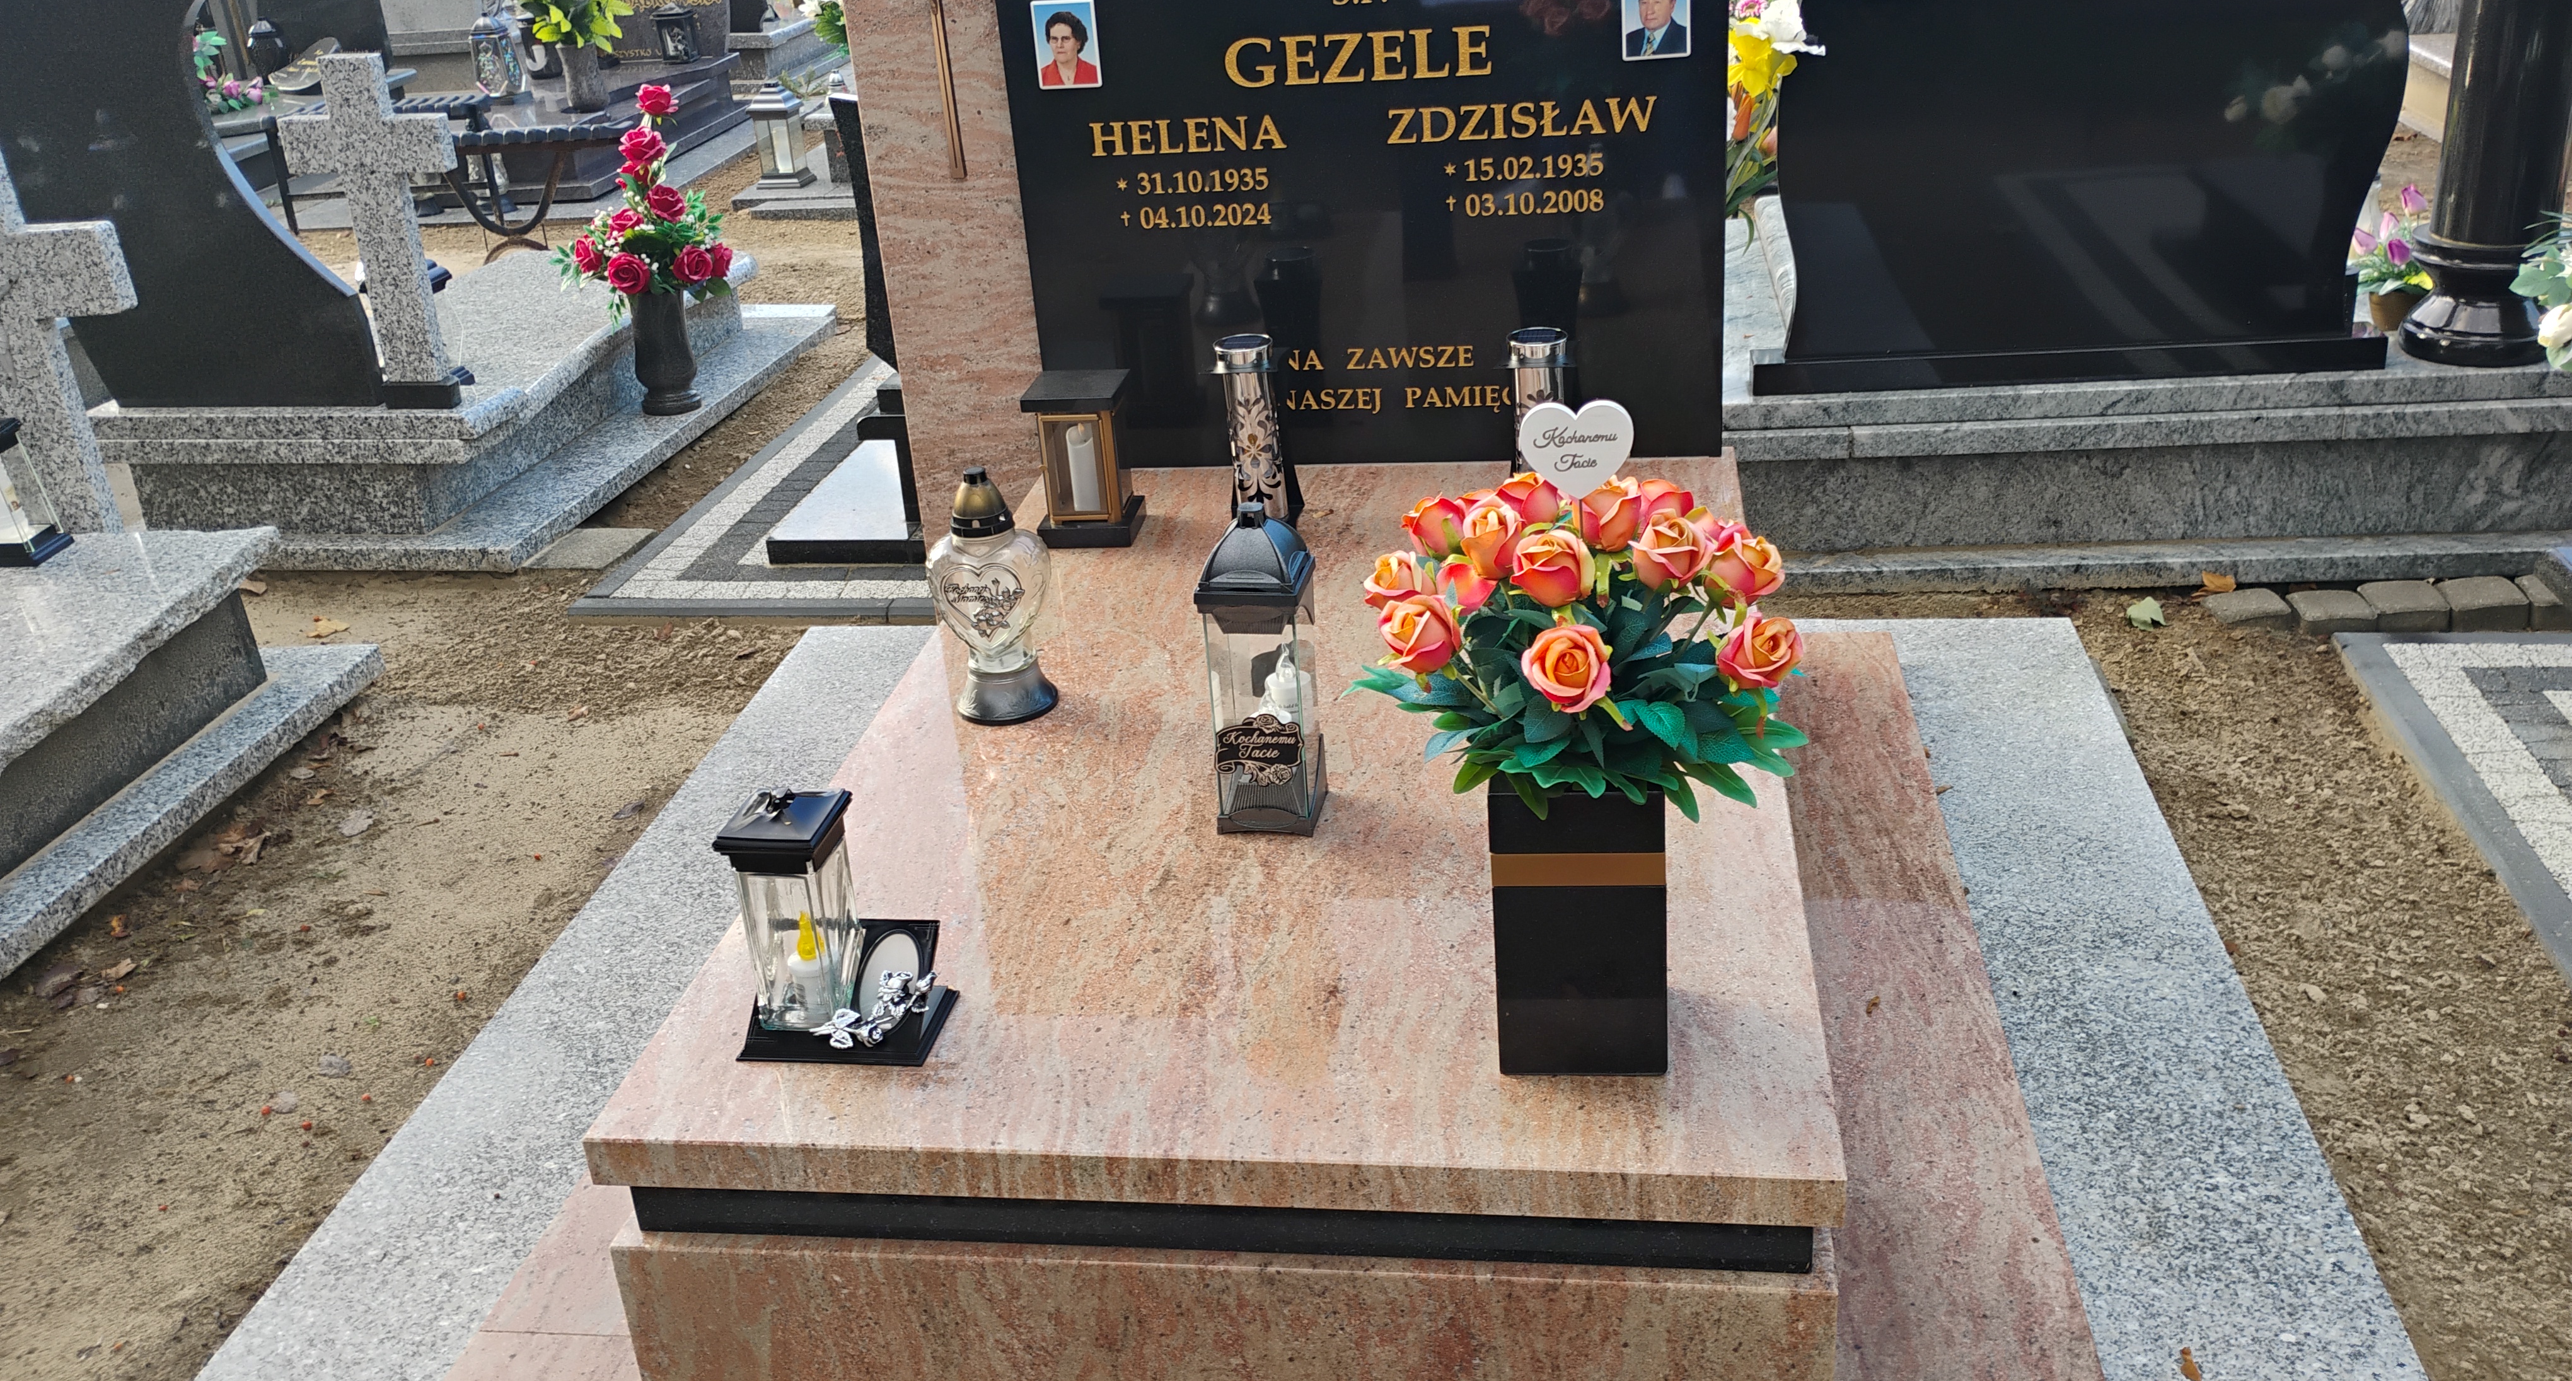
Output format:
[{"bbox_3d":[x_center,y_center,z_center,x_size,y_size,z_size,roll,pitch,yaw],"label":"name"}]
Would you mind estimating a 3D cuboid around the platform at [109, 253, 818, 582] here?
[{"bbox_3d":[-1.994,-0.742,5.050,1.166,0.266,1.642,1,27,12],"label":"platform"}]

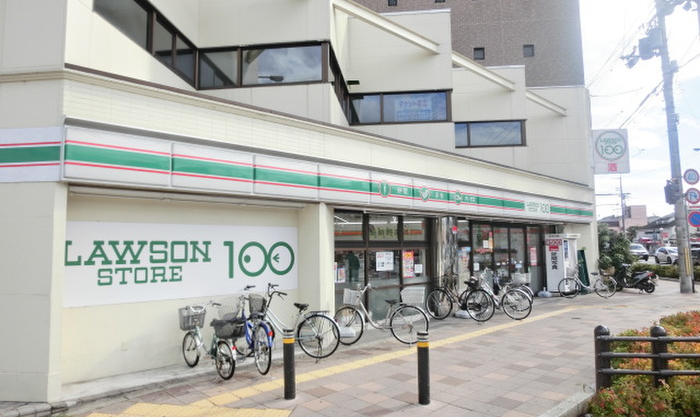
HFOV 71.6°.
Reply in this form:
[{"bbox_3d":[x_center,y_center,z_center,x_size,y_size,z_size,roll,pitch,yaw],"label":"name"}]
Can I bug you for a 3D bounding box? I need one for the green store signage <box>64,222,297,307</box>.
[{"bbox_3d":[-2.331,0.807,7.393,0.060,1.110,3.950,-5,-7,45],"label":"green store signage"}]

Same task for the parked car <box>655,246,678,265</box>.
[{"bbox_3d":[28.808,4.160,43.142,1.700,1.500,4.000,-2,-5,12],"label":"parked car"}]

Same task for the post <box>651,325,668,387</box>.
[{"bbox_3d":[3.160,1.575,4.927,0.148,0.740,0.148,-1,-5,3],"label":"post"}]

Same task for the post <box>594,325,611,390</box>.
[{"bbox_3d":[2.624,1.596,5.053,0.148,0.740,0.148,-1,-5,3],"label":"post"}]

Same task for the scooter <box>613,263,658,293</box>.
[{"bbox_3d":[10.077,2.501,17.284,1.680,1.050,0.640,-2,-5,6],"label":"scooter"}]

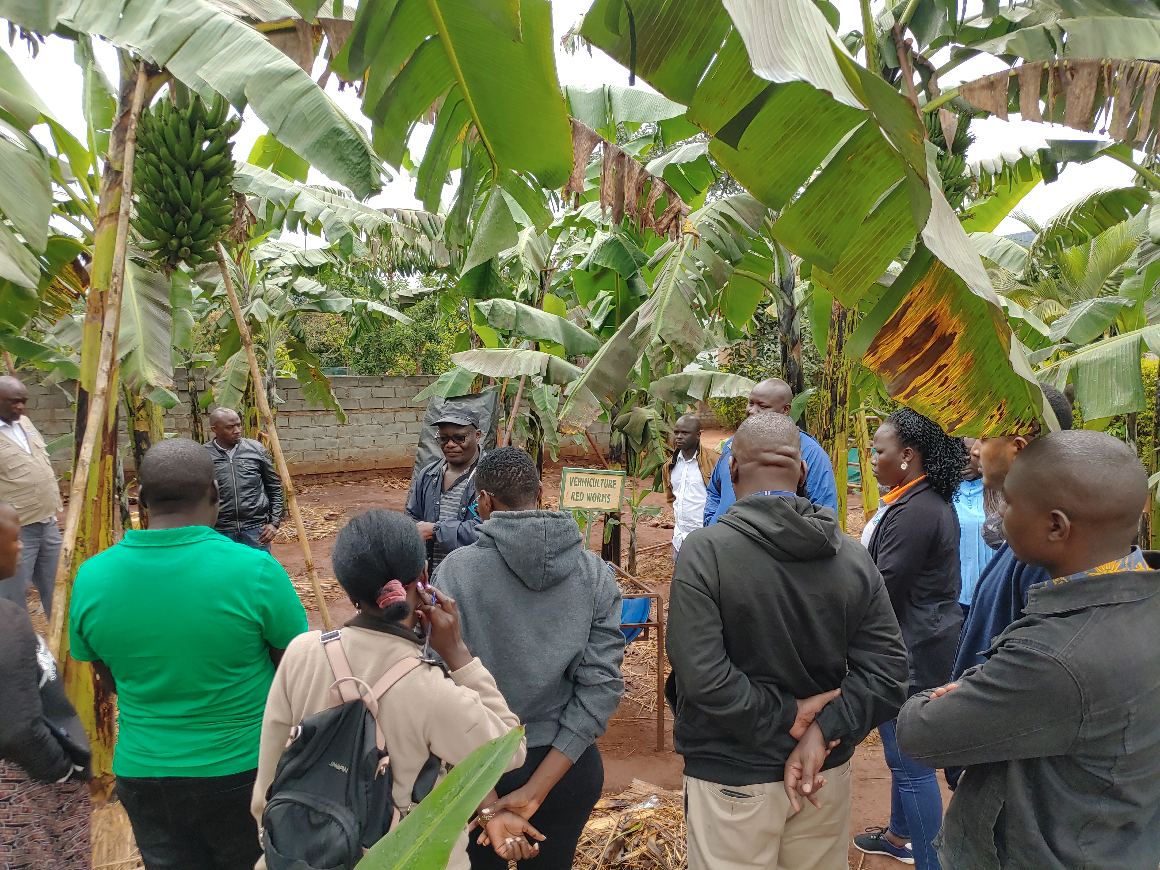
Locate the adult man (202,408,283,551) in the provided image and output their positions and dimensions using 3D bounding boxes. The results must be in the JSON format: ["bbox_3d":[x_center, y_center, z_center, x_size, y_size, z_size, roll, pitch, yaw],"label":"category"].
[{"bbox_3d":[-2.246,0.670,5.785,0.540,1.700,0.330,-1,2,-16],"label":"adult man"}]

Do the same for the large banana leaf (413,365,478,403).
[{"bbox_3d":[-1.158,-0.462,7.600,0.570,0.340,0.450,-20,2,1],"label":"large banana leaf"}]

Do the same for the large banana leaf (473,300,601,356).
[{"bbox_3d":[-0.410,-1.032,8.300,1.240,0.370,0.420,18,2,-1],"label":"large banana leaf"}]

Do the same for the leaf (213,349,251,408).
[{"bbox_3d":[-3.679,-0.589,9.200,0.370,0.720,0.250,20,2,-1],"label":"leaf"}]

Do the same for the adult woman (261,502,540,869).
[{"bbox_3d":[-0.381,0.937,1.852,0.540,1.560,0.450,0,2,8],"label":"adult woman"}]

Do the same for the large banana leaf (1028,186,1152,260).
[{"bbox_3d":[4.337,-1.797,7.400,1.150,0.420,0.450,-25,2,1],"label":"large banana leaf"}]

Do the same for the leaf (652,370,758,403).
[{"bbox_3d":[1.335,-0.502,9.200,1.250,0.370,0.450,0,2,0],"label":"leaf"}]

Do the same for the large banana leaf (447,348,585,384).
[{"bbox_3d":[-0.594,-0.636,8.100,1.250,0.340,0.420,3,2,0],"label":"large banana leaf"}]

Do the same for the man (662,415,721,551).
[{"bbox_3d":[0.770,0.707,5.885,0.490,1.690,0.300,1,3,26],"label":"man"}]

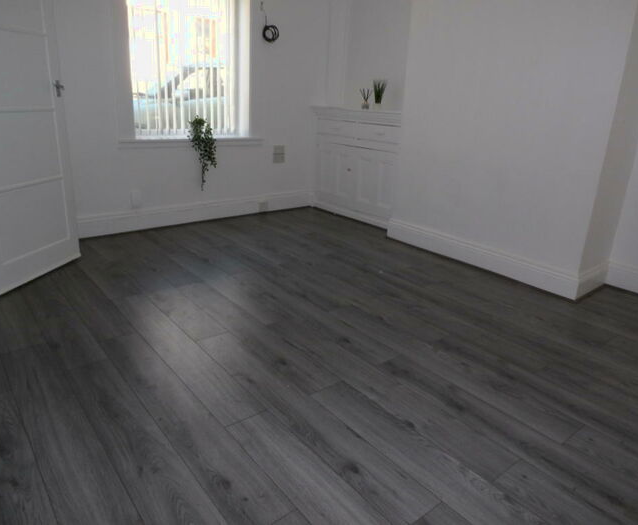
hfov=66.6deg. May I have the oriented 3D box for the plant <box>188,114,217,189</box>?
[{"bbox_3d":[-1.042,-0.970,4.355,0.235,0.640,0.180,-12,24,-37],"label":"plant"}]

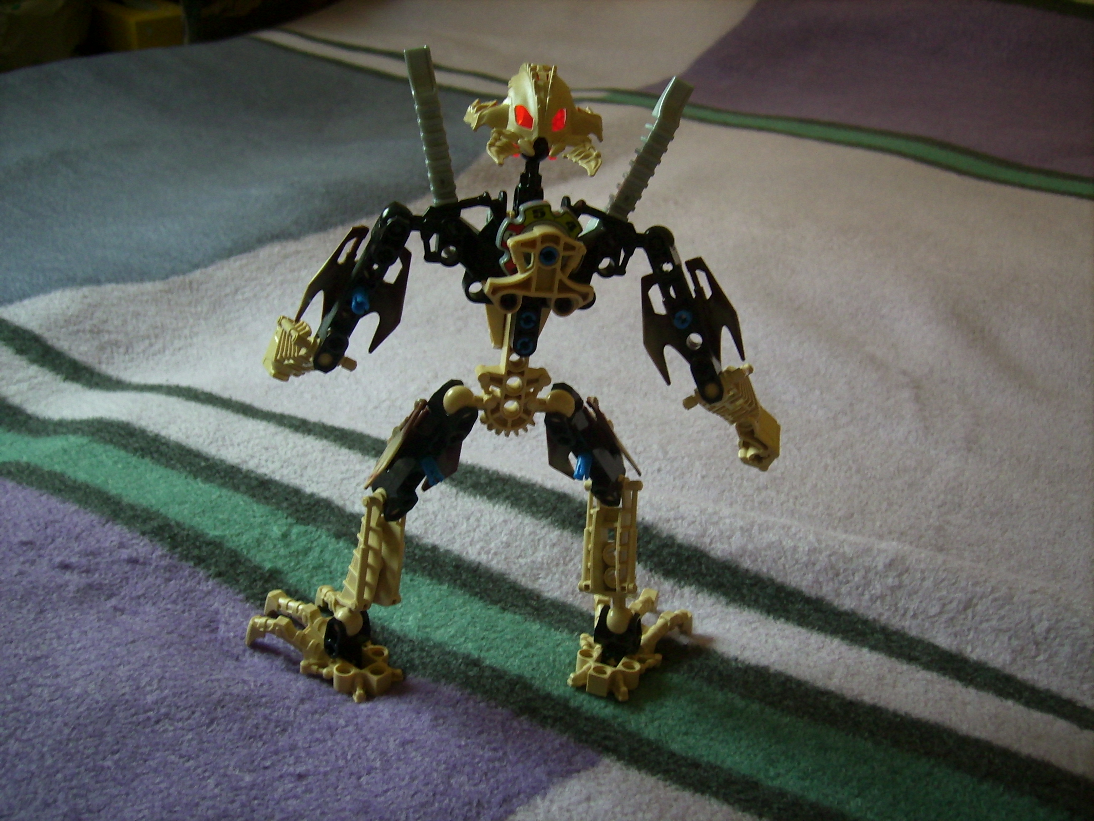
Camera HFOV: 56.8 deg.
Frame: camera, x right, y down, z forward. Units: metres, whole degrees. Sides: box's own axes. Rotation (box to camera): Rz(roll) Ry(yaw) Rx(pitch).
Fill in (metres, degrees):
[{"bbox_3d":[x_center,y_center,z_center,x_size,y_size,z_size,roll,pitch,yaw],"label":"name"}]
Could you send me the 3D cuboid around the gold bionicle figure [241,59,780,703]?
[{"bbox_3d":[-0.013,-0.001,0.333,0.173,0.215,0.080,-2,26,-17],"label":"gold bionicle figure"}]

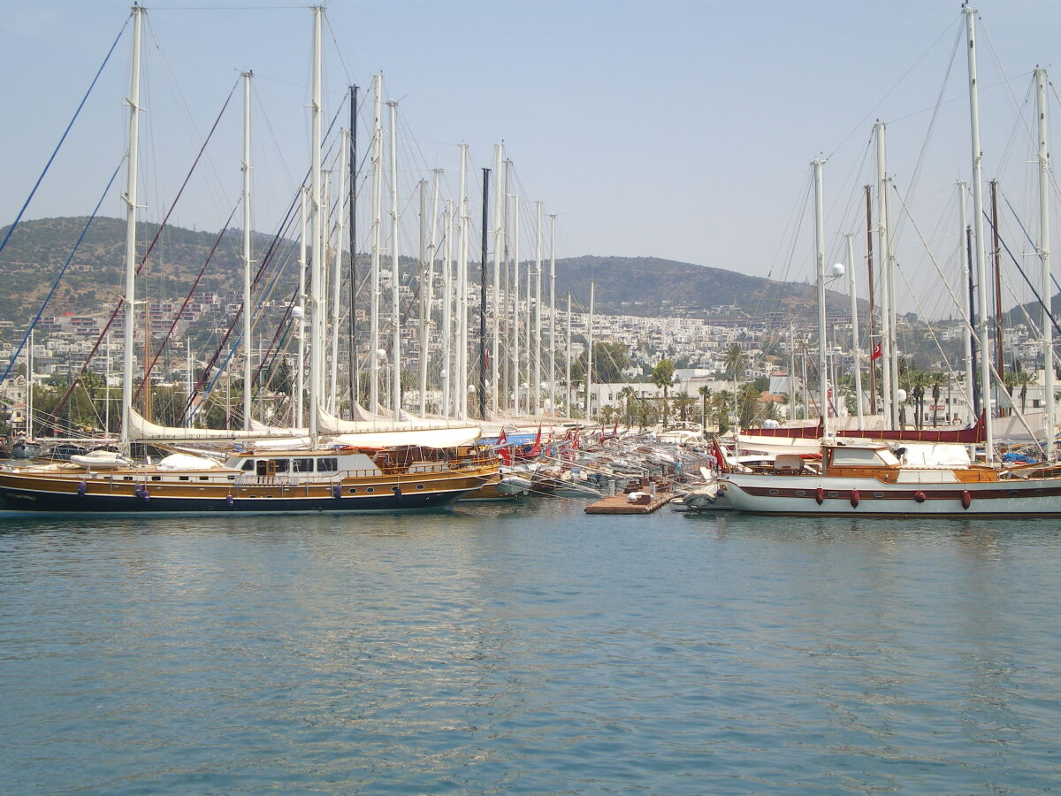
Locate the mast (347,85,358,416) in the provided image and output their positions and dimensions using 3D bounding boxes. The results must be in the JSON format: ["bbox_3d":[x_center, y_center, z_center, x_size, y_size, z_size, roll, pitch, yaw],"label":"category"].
[{"bbox_3d":[-14.860,-10.821,166.000,0.470,30.440,0.470,1,0,0],"label":"mast"}]

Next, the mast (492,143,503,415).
[{"bbox_3d":[-2.937,-8.900,174.000,0.460,26.600,0.460,1,0,0],"label":"mast"}]

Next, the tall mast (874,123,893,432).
[{"bbox_3d":[25.441,-7.684,143.000,0.500,24.170,0.500,-1,0,0],"label":"tall mast"}]

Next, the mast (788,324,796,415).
[{"bbox_3d":[28.338,-1.479,215.000,0.250,12.977,0.250,0,0,0],"label":"mast"}]

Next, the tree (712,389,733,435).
[{"bbox_3d":[31.707,2.416,330.000,3.200,7.615,3.200,0,0,0],"label":"tree"}]

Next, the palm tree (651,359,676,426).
[{"bbox_3d":[23.377,-0.378,350.000,4.300,12.757,4.300,0,0,0],"label":"palm tree"}]

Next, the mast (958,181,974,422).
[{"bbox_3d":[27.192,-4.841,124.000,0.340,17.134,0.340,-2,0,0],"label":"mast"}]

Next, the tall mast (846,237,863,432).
[{"bbox_3d":[20.274,-3.190,124.000,0.300,13.838,0.300,-3,0,0],"label":"tall mast"}]

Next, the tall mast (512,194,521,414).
[{"bbox_3d":[-1.266,-7.469,187.000,0.340,23.154,0.340,0,0,0],"label":"tall mast"}]

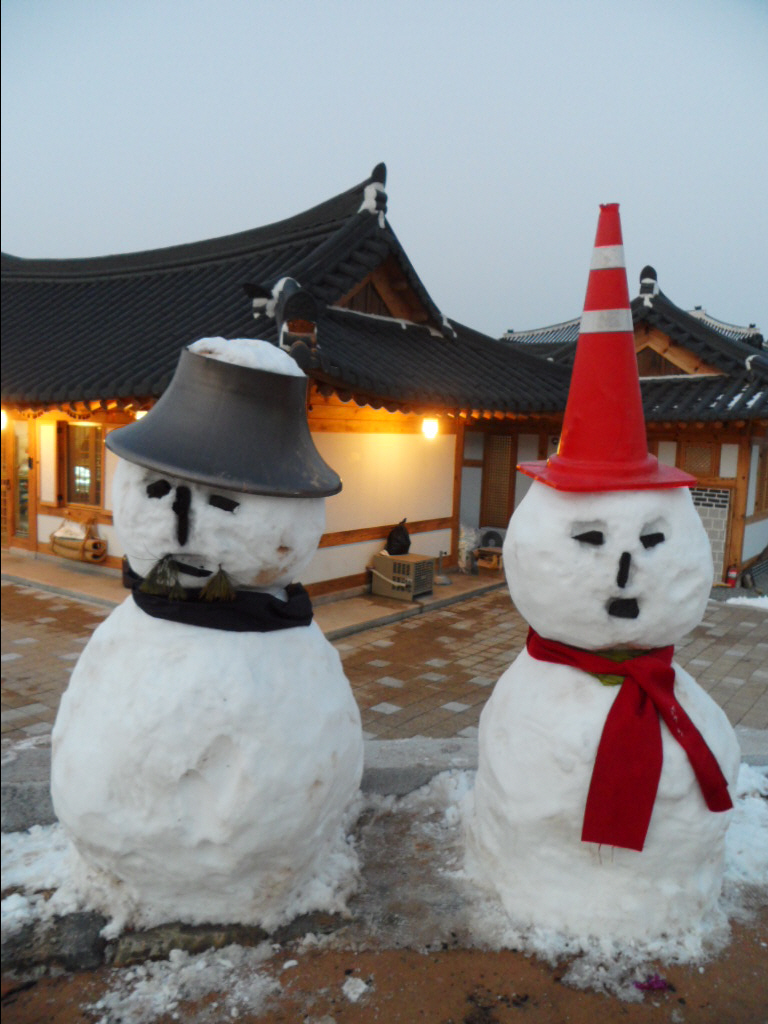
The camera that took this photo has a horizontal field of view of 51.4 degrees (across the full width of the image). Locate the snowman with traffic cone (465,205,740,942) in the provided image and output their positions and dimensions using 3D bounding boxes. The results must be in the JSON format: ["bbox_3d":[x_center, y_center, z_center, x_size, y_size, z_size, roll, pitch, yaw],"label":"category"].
[{"bbox_3d":[0.650,0.133,2.271,0.740,1.870,0.730,3,6,6],"label":"snowman with traffic cone"}]

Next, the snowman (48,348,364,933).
[{"bbox_3d":[-0.505,0.277,2.329,0.850,1.548,0.840,3,6,7],"label":"snowman"}]

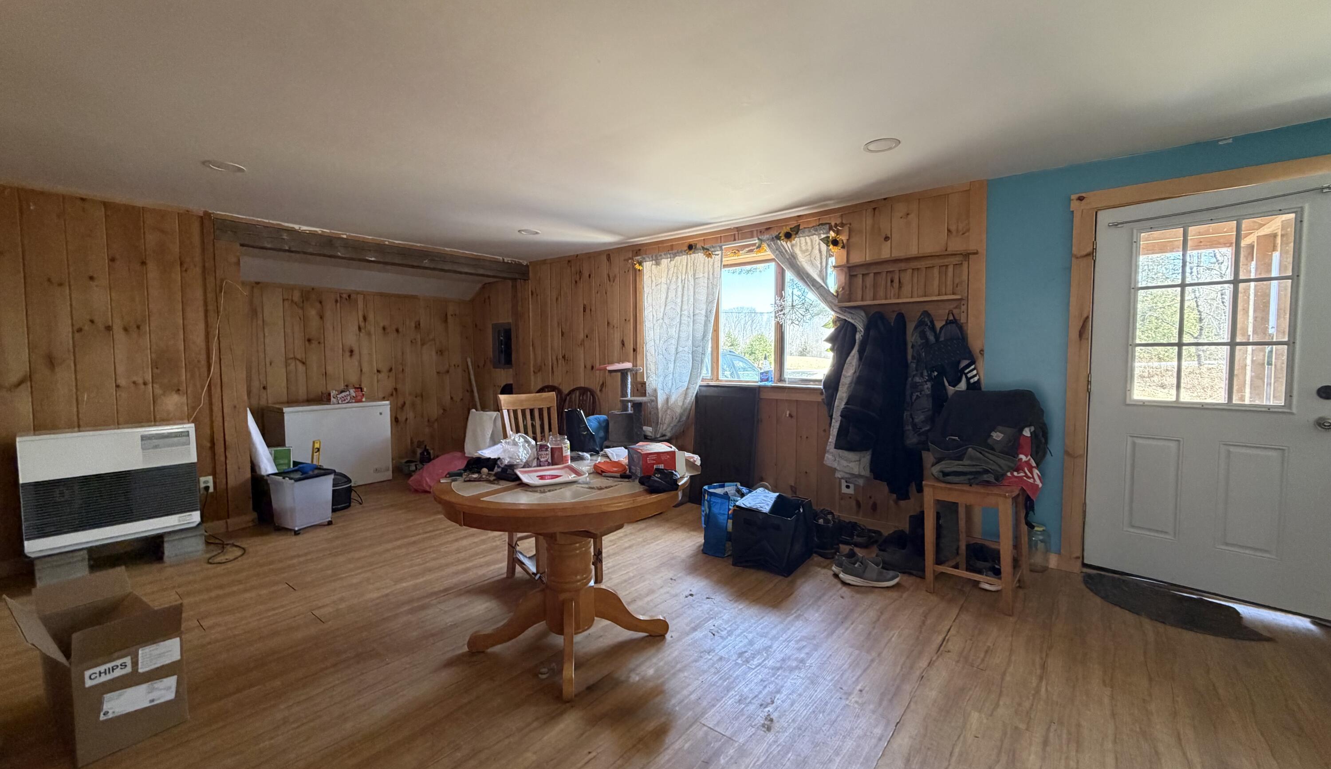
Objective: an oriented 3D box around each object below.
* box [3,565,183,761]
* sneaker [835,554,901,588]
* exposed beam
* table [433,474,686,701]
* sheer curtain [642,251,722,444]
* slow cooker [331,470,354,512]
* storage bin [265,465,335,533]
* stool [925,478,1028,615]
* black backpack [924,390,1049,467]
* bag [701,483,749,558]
[{"bbox_3d":[-1.980,0.944,1.872,0.650,0.420,0.330,2,4,34],"label":"box"},{"bbox_3d":[1.132,1.024,2.979,0.322,0.141,0.116,0,3,3],"label":"sneaker"},{"bbox_3d":[-2.525,-1.234,5.158,0.151,0.166,2.834,2,4,38],"label":"exposed beam"},{"bbox_3d":[-0.409,0.744,2.296,1.060,0.750,1.060,0,3,0],"label":"table"},{"bbox_3d":[0.140,-0.325,4.746,0.880,1.660,0.140,2,4,39],"label":"sheer curtain"},{"bbox_3d":[-2.784,0.875,4.442,0.360,0.280,0.340,1,3,18],"label":"slow cooker"},{"bbox_3d":[-2.648,0.849,3.934,0.315,0.395,0.290,1,3,24],"label":"storage bin"},{"bbox_3d":[1.657,0.809,2.862,0.397,0.579,0.422,3,4,43],"label":"stool"},{"bbox_3d":[1.749,0.253,2.927,0.480,0.440,0.350,2,4,40],"label":"black backpack"},{"bbox_3d":[0.405,0.869,3.509,0.186,0.400,0.382,2,4,31],"label":"bag"}]

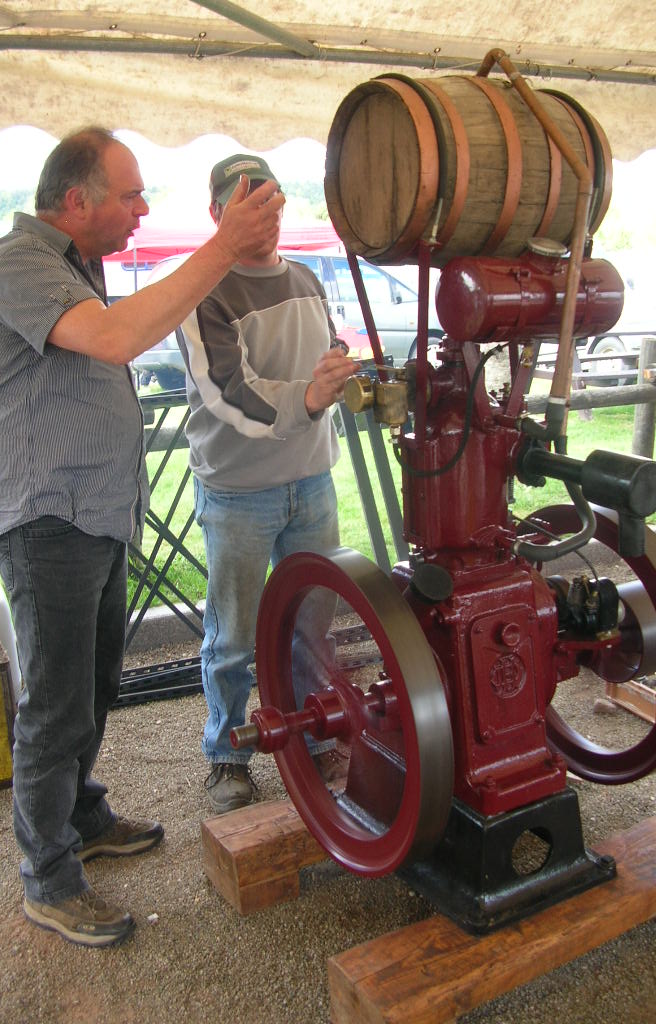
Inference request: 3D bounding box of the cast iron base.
[{"bbox_3d":[0.330,0.696,2.499,0.408,0.197,0.631,-10,18,-29],"label":"cast iron base"}]

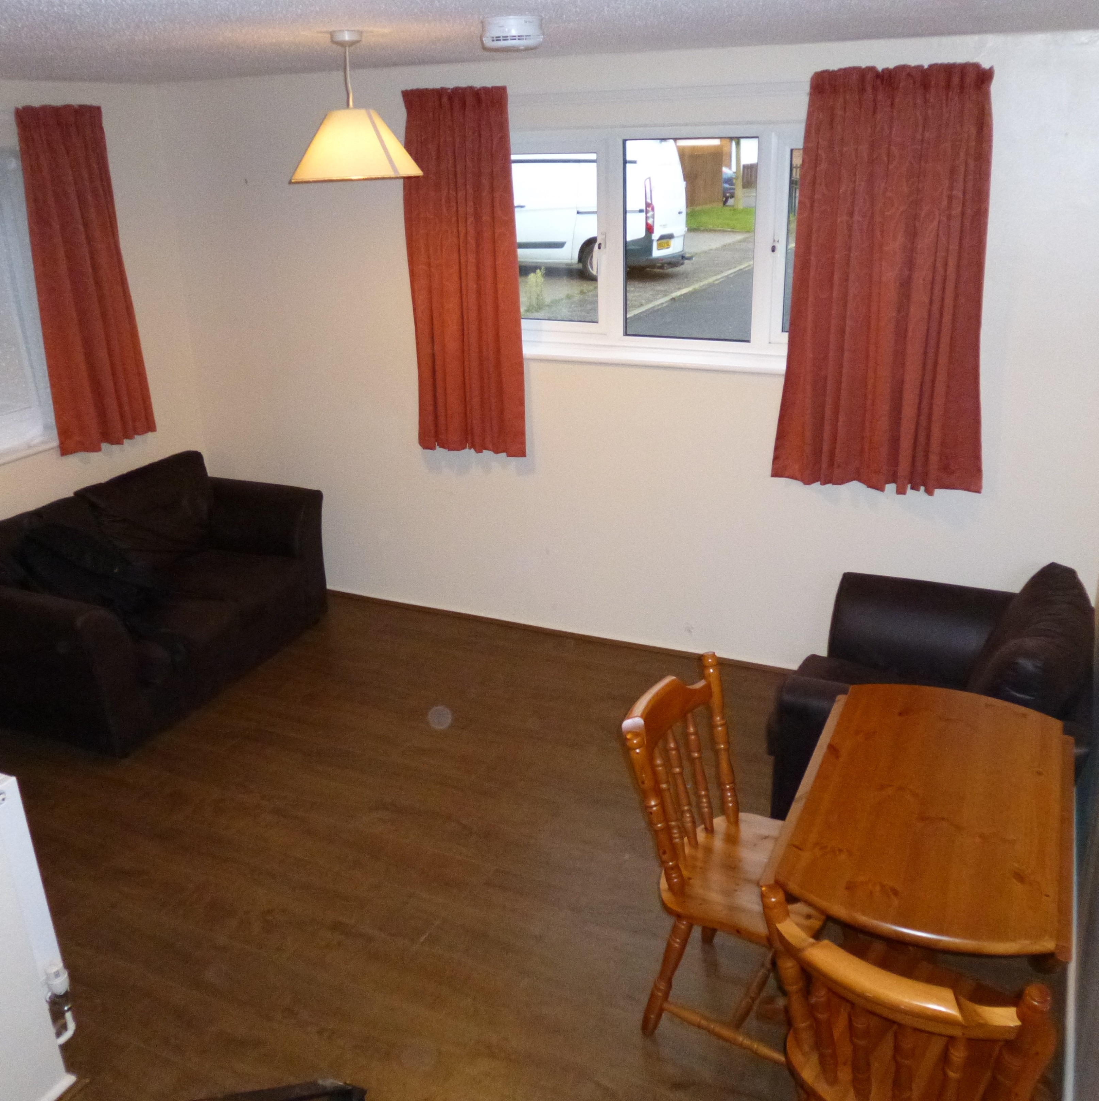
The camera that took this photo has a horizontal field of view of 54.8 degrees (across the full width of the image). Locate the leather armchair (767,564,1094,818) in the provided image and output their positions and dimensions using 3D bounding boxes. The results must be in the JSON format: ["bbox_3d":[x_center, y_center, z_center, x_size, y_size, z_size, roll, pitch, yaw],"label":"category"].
[{"bbox_3d":[1.299,0.442,3.576,0.900,0.770,1.030,8,23,23],"label":"leather armchair"}]

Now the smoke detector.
[{"bbox_3d":[-0.091,-1.280,2.627,0.147,0.065,0.147,-1,21,0],"label":"smoke detector"}]

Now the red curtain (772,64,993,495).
[{"bbox_3d":[1.185,-0.891,3.718,0.735,1.455,0.130,8,23,23],"label":"red curtain"}]

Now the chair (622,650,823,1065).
[{"bbox_3d":[0.490,0.778,2.585,0.465,0.906,0.440,12,25,30],"label":"chair"}]

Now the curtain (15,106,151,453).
[{"bbox_3d":[-1.963,-1.120,4.494,0.120,1.405,0.540,8,23,23],"label":"curtain"}]

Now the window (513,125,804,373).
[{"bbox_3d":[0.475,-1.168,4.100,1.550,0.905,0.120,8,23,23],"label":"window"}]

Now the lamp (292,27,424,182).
[{"bbox_3d":[-0.538,-1.214,2.913,0.360,0.375,0.360,-1,21,0],"label":"lamp"}]

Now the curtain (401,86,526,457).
[{"bbox_3d":[-0.350,-1.103,4.386,0.530,1.475,0.120,8,23,23],"label":"curtain"}]

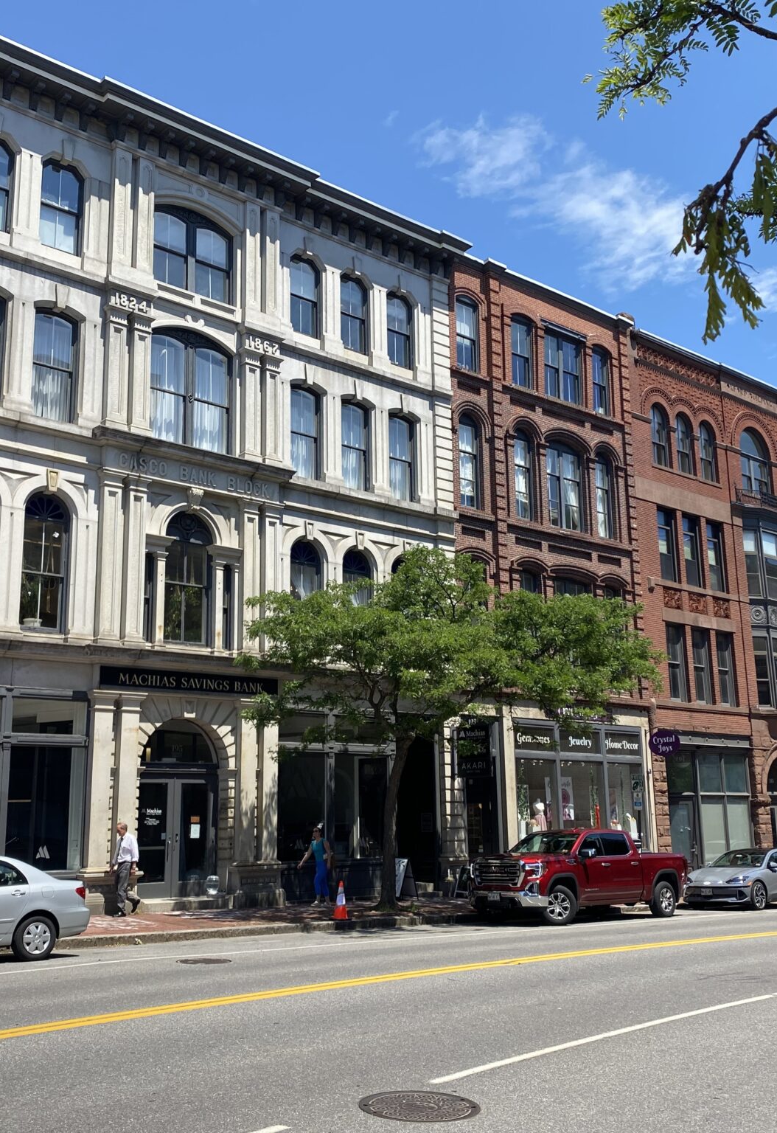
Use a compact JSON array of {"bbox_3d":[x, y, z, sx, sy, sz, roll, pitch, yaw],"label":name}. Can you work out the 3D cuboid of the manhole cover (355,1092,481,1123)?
[{"bbox_3d":[0.186,3.276,6.837,0.735,0.040,0.735,1,-12,0],"label":"manhole cover"}]

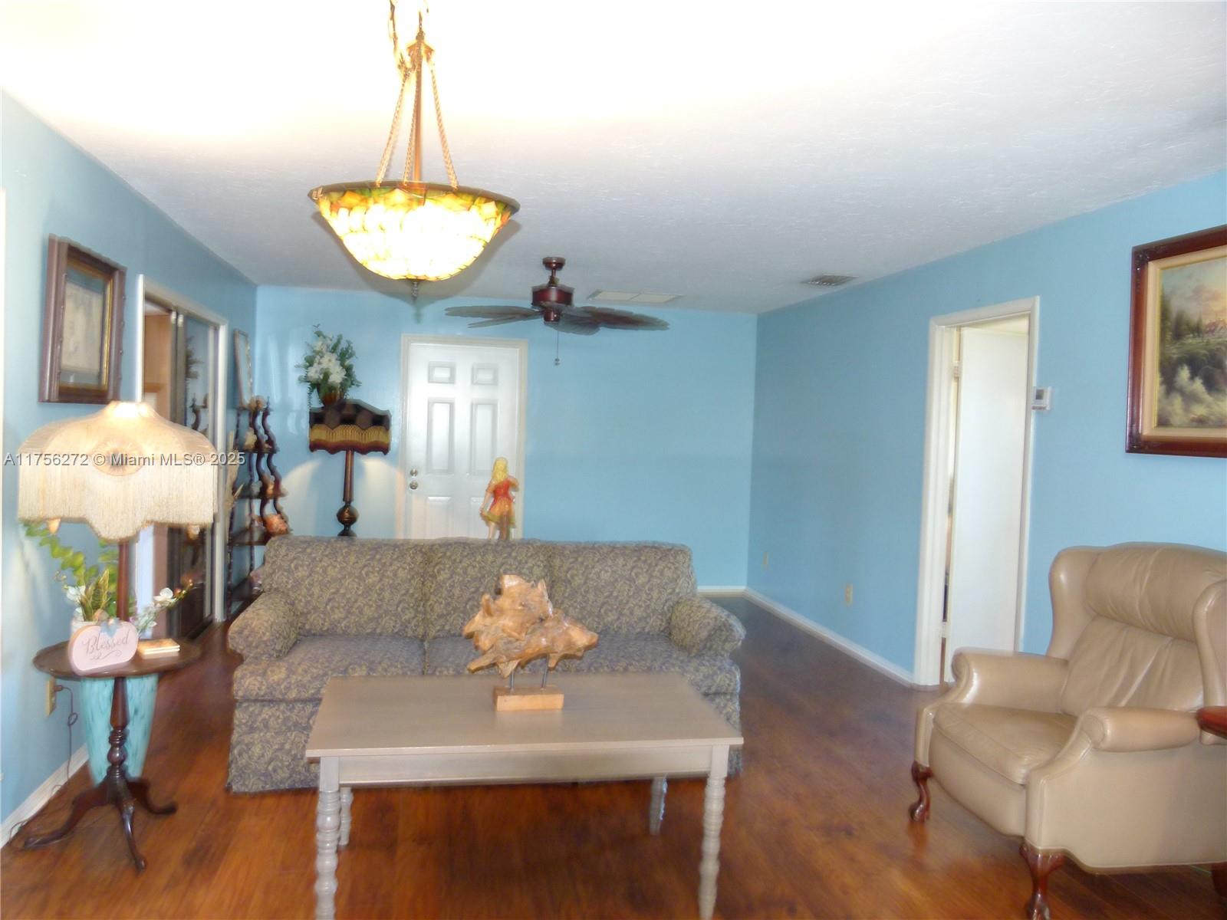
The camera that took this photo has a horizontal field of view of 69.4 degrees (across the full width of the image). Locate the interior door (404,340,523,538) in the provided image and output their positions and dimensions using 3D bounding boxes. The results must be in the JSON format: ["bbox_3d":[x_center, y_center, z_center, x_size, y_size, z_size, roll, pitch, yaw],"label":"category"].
[{"bbox_3d":[-1.233,0.091,7.286,0.905,2.040,0.060,1,2,-12],"label":"interior door"}]

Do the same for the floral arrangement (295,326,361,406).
[{"bbox_3d":[-2.127,-0.701,6.627,0.460,0.600,0.420,1,2,-12],"label":"floral arrangement"}]

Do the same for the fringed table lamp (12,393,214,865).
[{"bbox_3d":[-1.655,0.542,2.966,0.580,1.490,0.570,1,3,-28],"label":"fringed table lamp"}]

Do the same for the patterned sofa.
[{"bbox_3d":[-0.528,0.835,4.013,2.100,0.890,0.920,1,2,-10],"label":"patterned sofa"}]

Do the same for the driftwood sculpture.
[{"bbox_3d":[-0.263,0.574,2.818,0.420,0.420,0.220,1,2,-10],"label":"driftwood sculpture"}]

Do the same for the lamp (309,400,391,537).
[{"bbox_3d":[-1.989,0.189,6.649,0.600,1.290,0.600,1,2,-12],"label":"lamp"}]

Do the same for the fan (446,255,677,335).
[{"bbox_3d":[-0.353,-1.002,5.300,1.360,0.420,1.340,1,2,-12],"label":"fan"}]

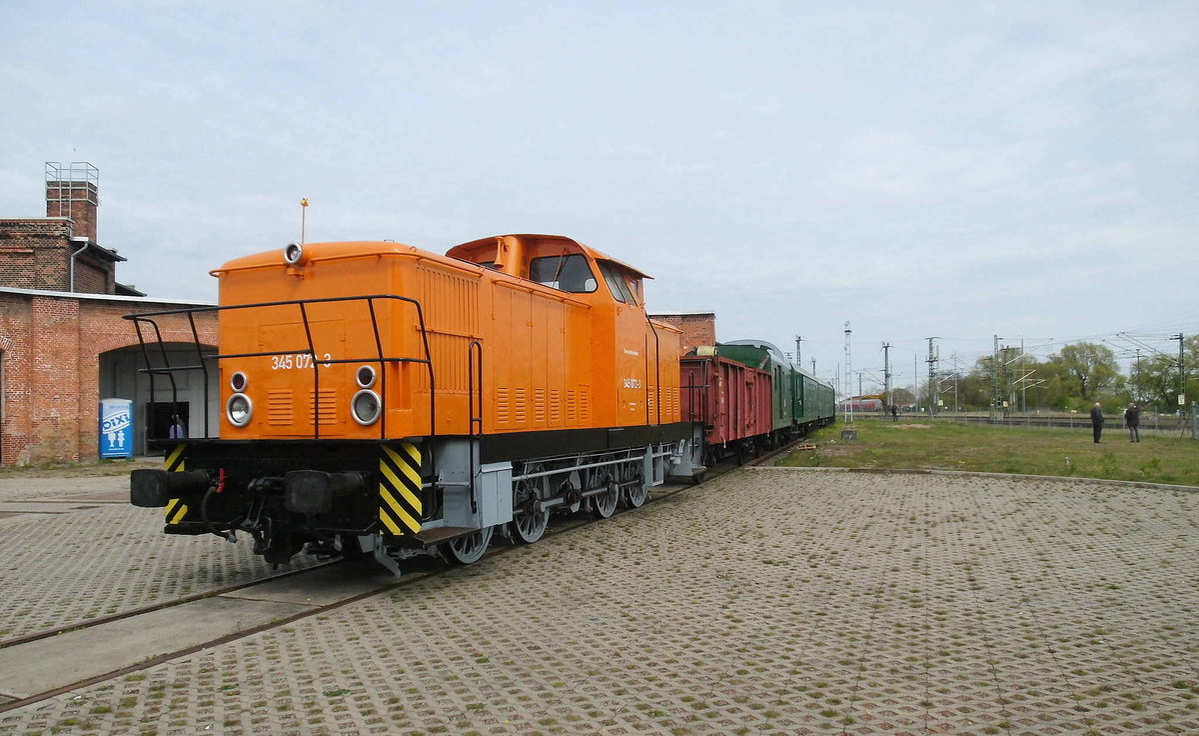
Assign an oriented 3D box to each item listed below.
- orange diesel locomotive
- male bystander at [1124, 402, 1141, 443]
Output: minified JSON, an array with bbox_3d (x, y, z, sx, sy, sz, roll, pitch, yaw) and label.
[{"bbox_3d":[-1.170,0.187,12.084,3.080,4.220,10.880,-2,-3,21],"label":"orange diesel locomotive"},{"bbox_3d":[22.956,2.367,35.800,0.620,1.740,0.420,-2,-3,19],"label":"male bystander"}]

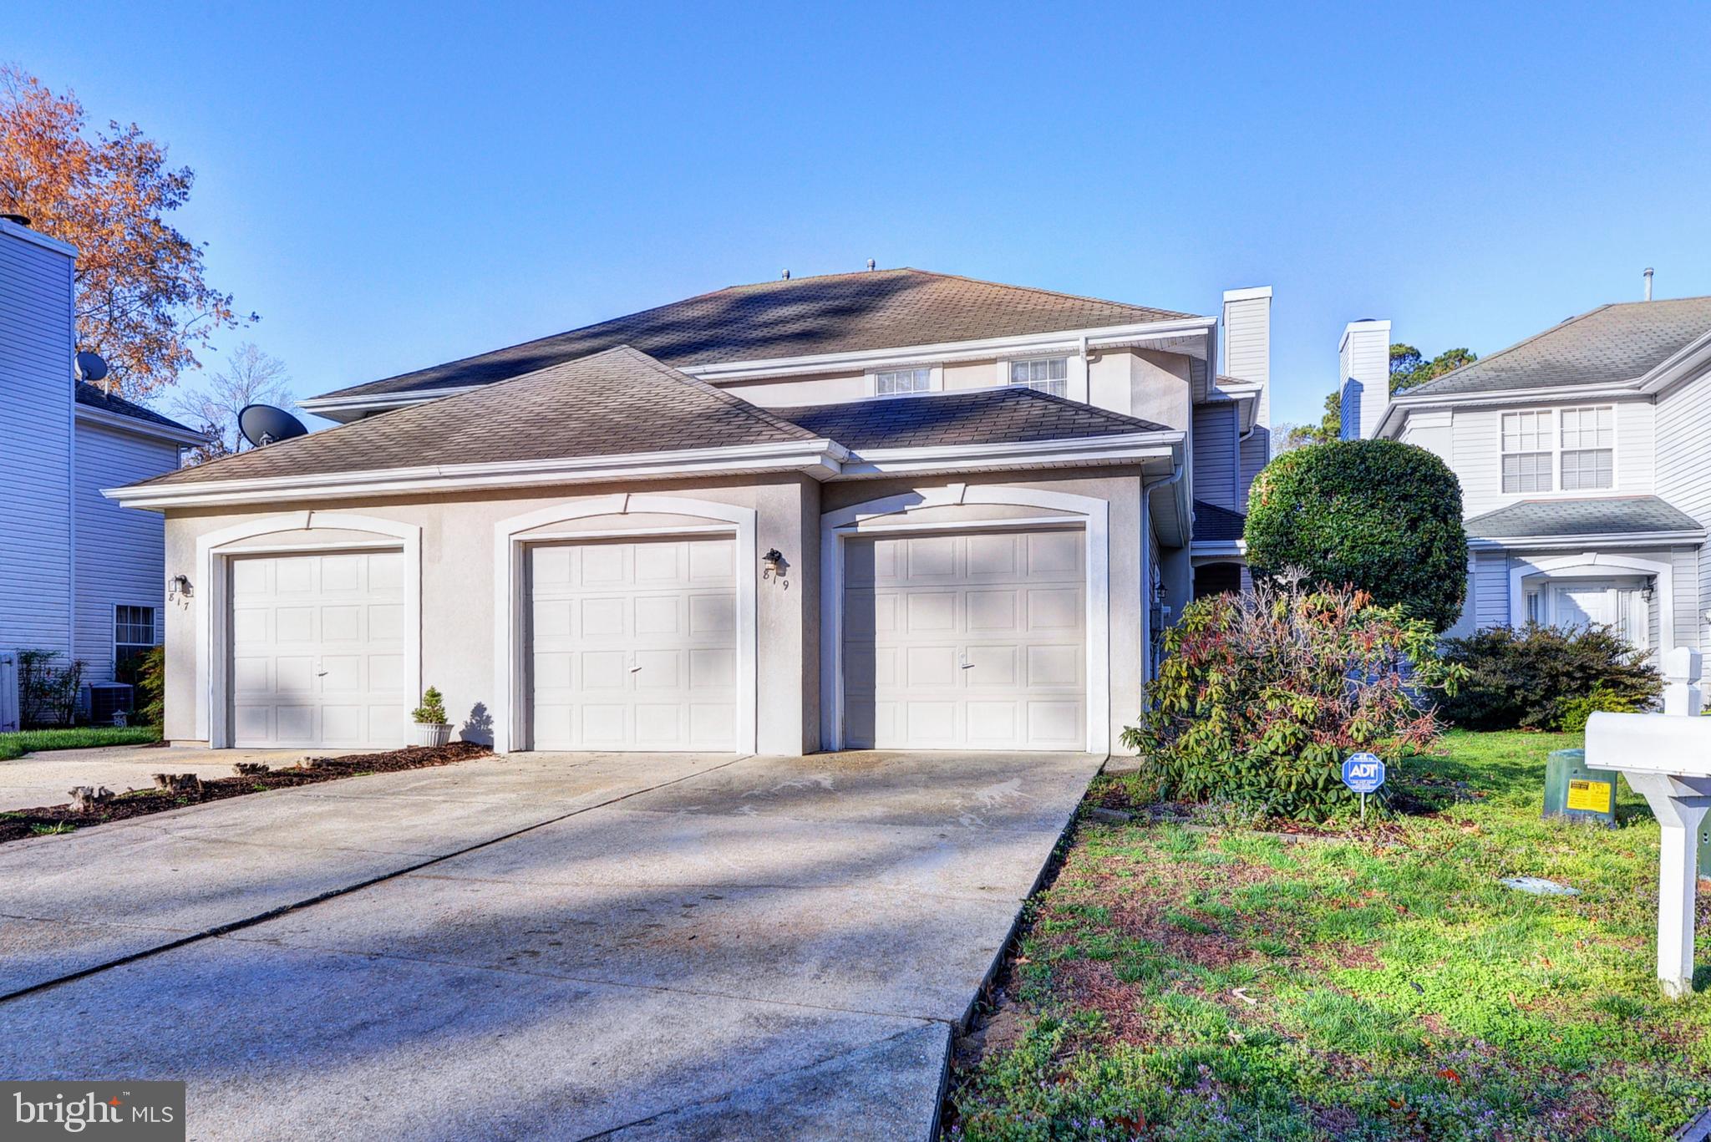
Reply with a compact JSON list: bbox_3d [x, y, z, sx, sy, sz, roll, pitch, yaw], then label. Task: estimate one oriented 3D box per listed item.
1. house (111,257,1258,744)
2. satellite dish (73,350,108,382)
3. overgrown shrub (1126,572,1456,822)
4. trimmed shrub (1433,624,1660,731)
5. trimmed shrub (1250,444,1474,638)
[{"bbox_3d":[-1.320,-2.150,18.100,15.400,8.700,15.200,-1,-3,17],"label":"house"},{"bbox_3d":[-15.000,-4.000,20.500,0.660,0.640,0.450,1,-3,-30],"label":"satellite dish"},{"bbox_3d":[3.000,0.830,7.350,2.150,1.550,1.900,-1,-3,17],"label":"overgrown shrub"},{"bbox_3d":[9.950,1.550,15.100,2.800,1.450,1.900,-1,-3,17],"label":"trimmed shrub"},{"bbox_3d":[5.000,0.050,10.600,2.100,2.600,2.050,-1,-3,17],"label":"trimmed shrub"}]

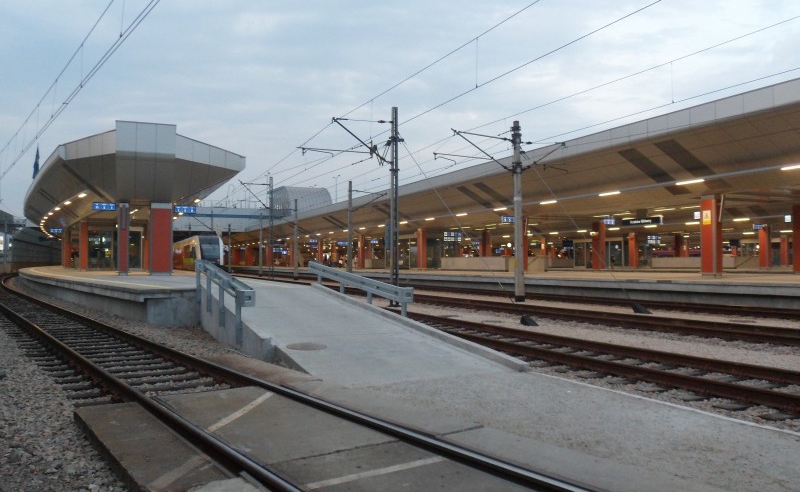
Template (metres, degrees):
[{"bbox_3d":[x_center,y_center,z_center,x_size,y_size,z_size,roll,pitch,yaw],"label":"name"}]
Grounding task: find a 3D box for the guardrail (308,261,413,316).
[{"bbox_3d":[-1.187,1.040,15.545,0.326,0.765,5.763,1,4,-27],"label":"guardrail"}]

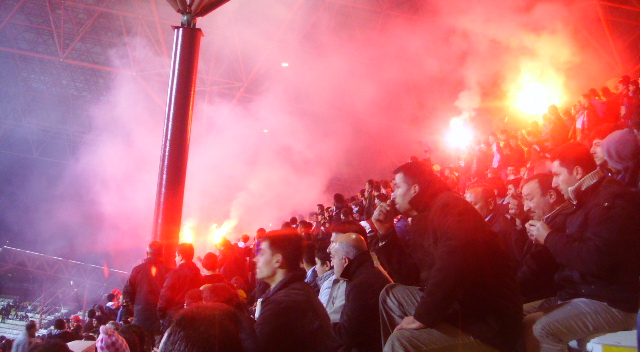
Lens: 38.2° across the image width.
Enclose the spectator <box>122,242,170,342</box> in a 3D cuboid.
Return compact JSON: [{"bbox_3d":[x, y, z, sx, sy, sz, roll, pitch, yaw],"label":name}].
[{"bbox_3d":[-1.900,1.577,10.300,0.560,1.700,0.360,9,-9,-30],"label":"spectator"}]

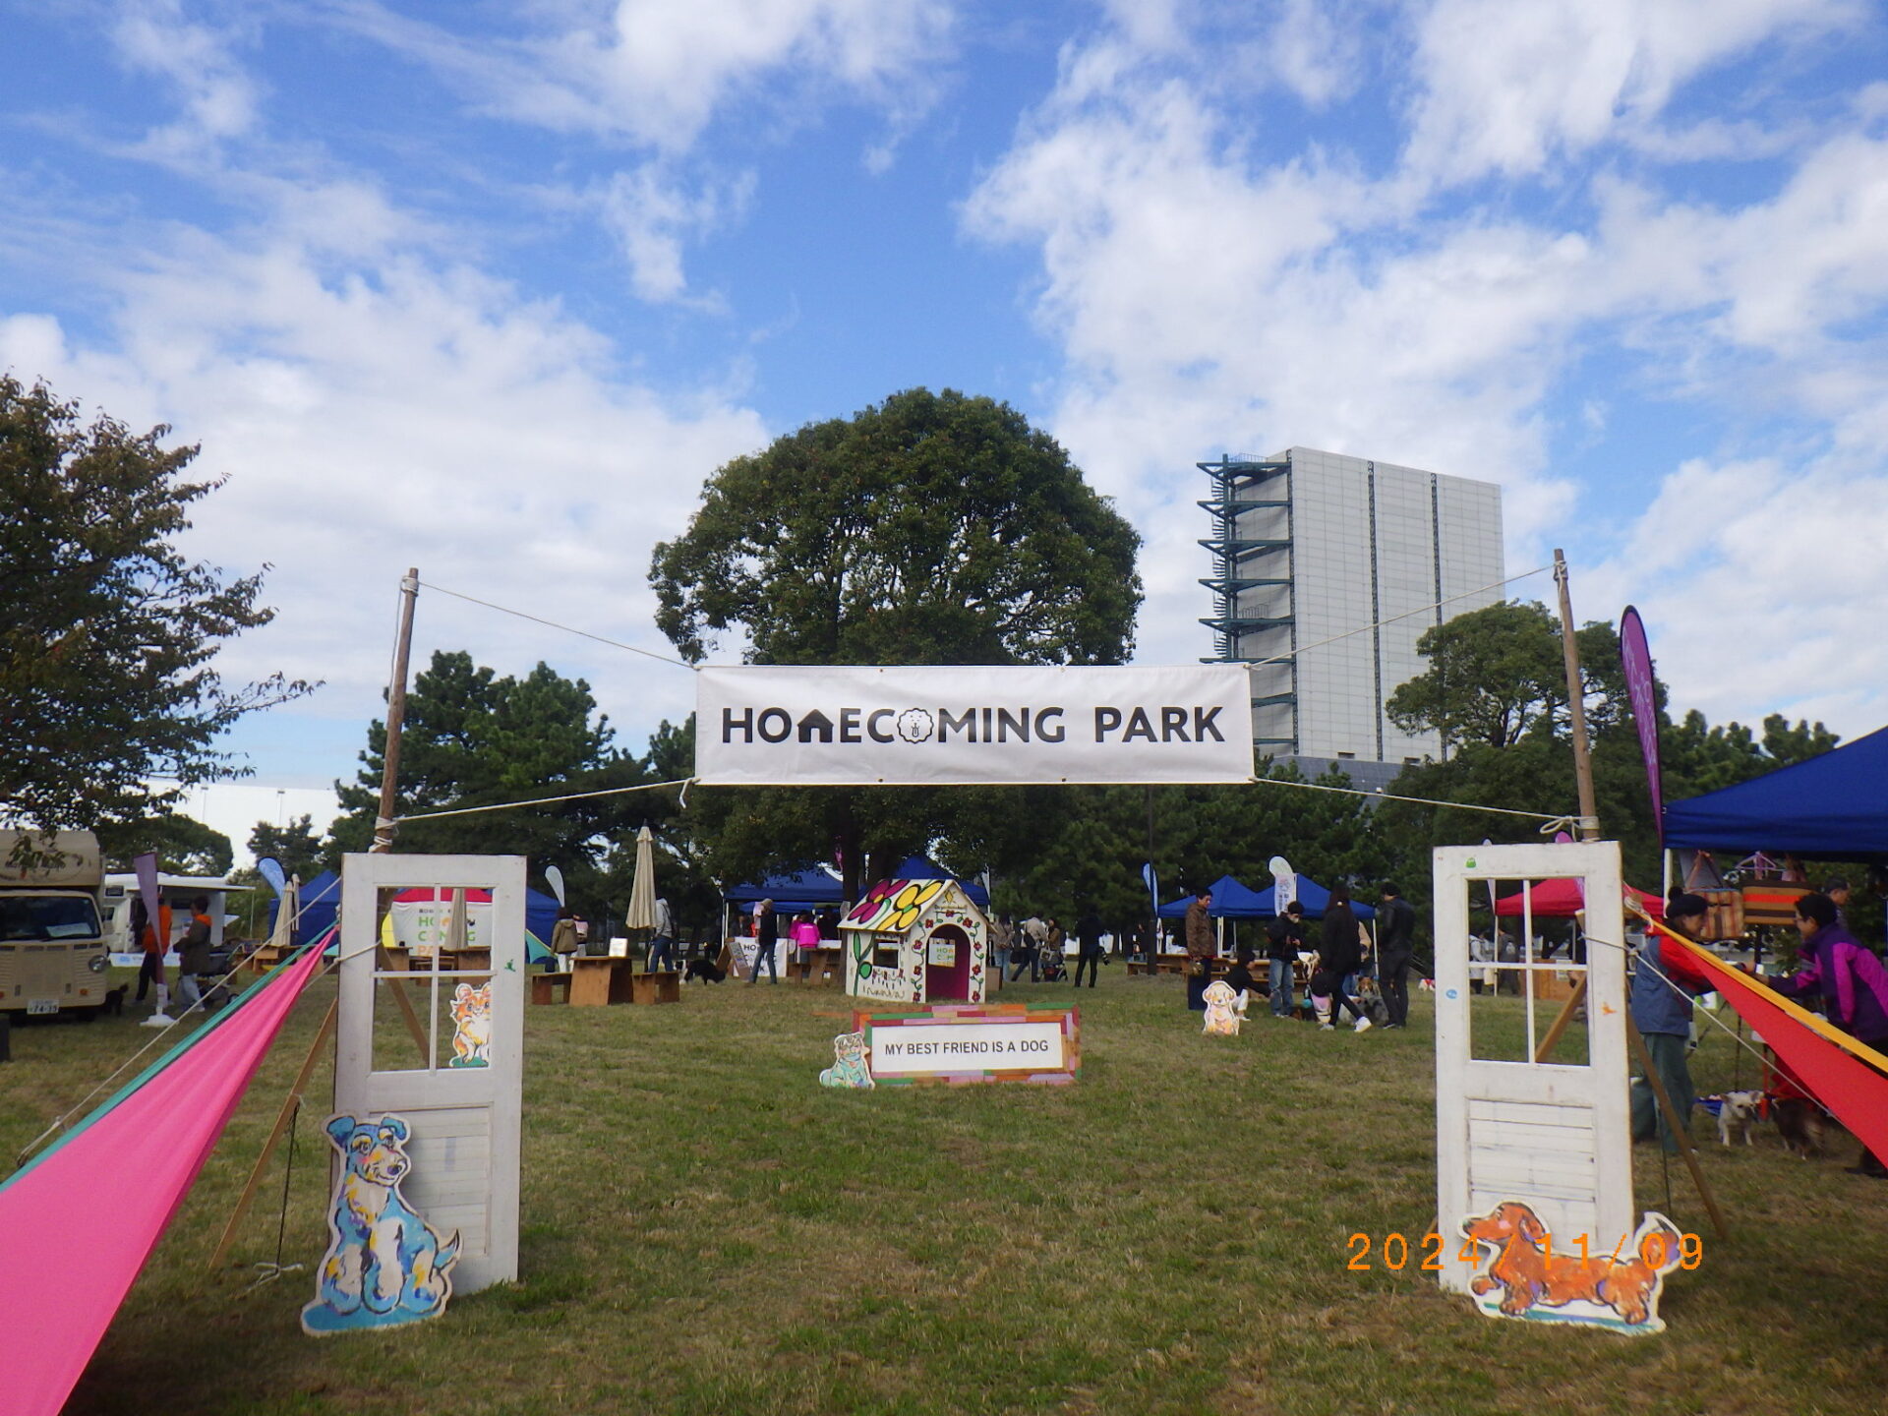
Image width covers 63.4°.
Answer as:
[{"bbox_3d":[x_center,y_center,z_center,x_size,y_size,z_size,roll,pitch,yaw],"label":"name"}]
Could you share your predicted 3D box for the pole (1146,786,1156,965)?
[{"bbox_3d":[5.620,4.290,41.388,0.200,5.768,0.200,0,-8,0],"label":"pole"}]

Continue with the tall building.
[{"bbox_3d":[42.767,-0.730,157.664,30.000,47.355,12.000,4,-9,-26],"label":"tall building"}]

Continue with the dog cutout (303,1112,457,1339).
[{"bbox_3d":[-1.932,1.767,5.287,0.470,0.702,0.030,3,-15,-17],"label":"dog cutout"}]

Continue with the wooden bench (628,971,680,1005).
[{"bbox_3d":[-4.248,4.161,22.692,0.320,0.450,1.000,-1,-8,10],"label":"wooden bench"}]

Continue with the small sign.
[{"bbox_3d":[0.181,2.769,12.592,1.805,0.644,0.140,1,-13,-5],"label":"small sign"}]

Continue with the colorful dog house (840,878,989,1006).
[{"bbox_3d":[-0.414,3.623,23.922,1.500,1.844,1.950,5,-9,-32],"label":"colorful dog house"}]

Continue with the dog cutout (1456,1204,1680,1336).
[{"bbox_3d":[2.414,2.138,5.897,0.809,0.427,0.030,-3,-14,25],"label":"dog cutout"}]

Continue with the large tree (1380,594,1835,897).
[{"bbox_3d":[22.593,2.415,51.181,14.886,12.223,11.000,0,-8,0],"label":"large tree"}]

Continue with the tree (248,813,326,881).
[{"bbox_3d":[-24.941,6.583,57.651,3.266,5.203,3.266,0,-8,0],"label":"tree"}]

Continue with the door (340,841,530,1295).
[{"bbox_3d":[-2.135,1.500,6.346,0.730,1.766,0.050,2,-8,-23],"label":"door"}]

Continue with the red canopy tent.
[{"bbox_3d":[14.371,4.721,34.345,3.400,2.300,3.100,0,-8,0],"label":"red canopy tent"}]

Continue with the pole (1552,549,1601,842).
[{"bbox_3d":[2.490,0.780,5.849,0.060,2.859,0.060,-1,-10,0],"label":"pole"}]

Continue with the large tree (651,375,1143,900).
[{"bbox_3d":[-1.069,-0.586,32.632,10.774,12.955,10.774,0,-8,0],"label":"large tree"}]

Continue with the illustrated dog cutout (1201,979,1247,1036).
[{"bbox_3d":[3.413,3.656,18.600,0.540,0.680,0.040,0,-8,0],"label":"illustrated dog cutout"}]

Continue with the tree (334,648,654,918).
[{"bbox_3d":[-14.734,3.010,49.333,10.300,9.926,9.500,0,-8,0],"label":"tree"}]

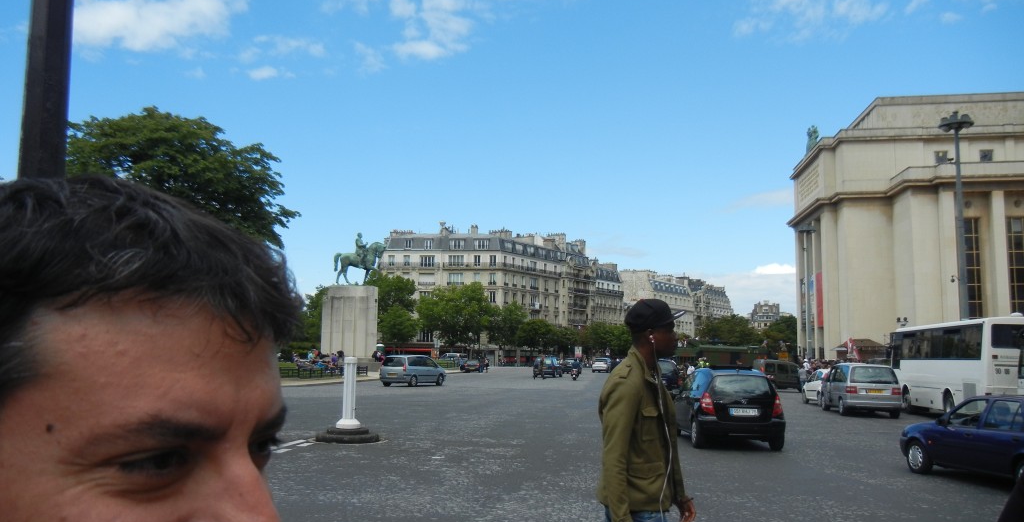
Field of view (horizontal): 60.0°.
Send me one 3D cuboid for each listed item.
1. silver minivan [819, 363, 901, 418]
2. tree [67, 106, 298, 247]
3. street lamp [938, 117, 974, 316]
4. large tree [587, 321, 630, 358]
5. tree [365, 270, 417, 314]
[{"bbox_3d":[12.066,4.447,30.889,1.830,1.710,4.450,0,-6,8],"label":"silver minivan"},{"bbox_3d":[-19.542,-0.670,49.341,14.500,15.000,14.500,1,-6,0],"label":"tree"},{"bbox_3d":[21.502,-0.367,42.280,1.700,13.781,1.700,0,-6,0],"label":"street lamp"},{"bbox_3d":[17.338,14.692,157.588,8.367,7.886,8.000,0,-6,0],"label":"large tree"},{"bbox_3d":[-15.126,7.277,107.829,7.800,12.200,7.800,1,-6,0],"label":"tree"}]

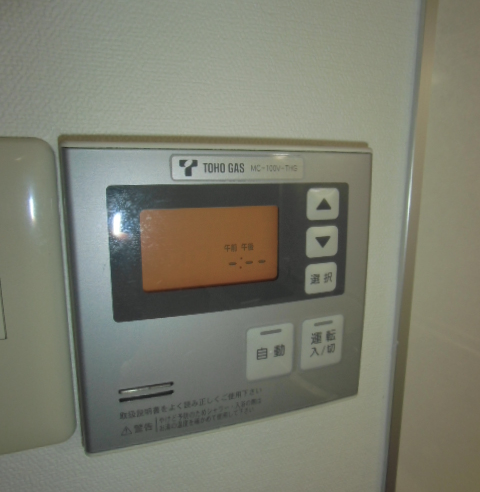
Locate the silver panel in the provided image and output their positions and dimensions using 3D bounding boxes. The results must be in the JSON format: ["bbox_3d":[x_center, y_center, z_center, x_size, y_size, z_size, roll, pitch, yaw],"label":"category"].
[{"bbox_3d":[-0.004,0.018,0.193,0.127,0.120,0.016,-4,11,-20],"label":"silver panel"}]

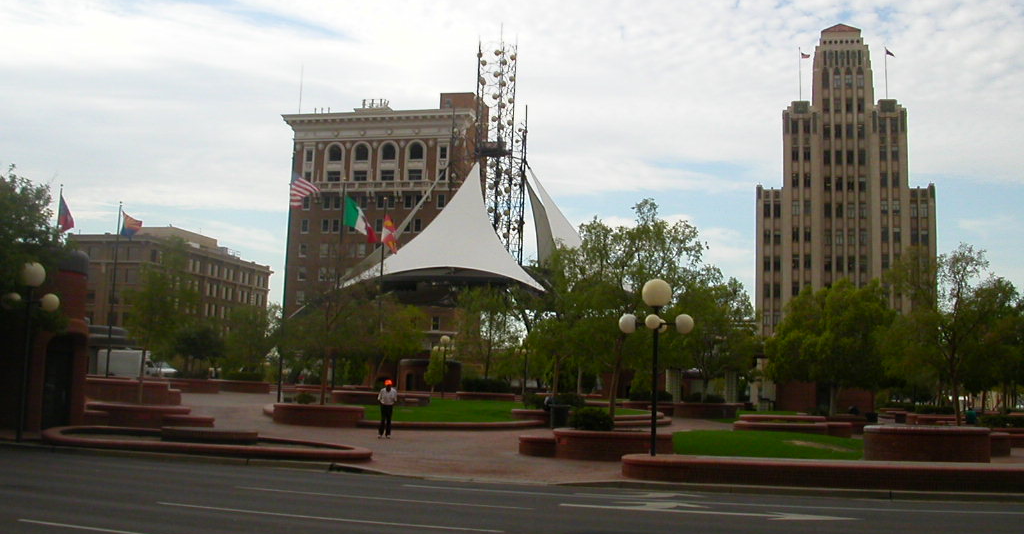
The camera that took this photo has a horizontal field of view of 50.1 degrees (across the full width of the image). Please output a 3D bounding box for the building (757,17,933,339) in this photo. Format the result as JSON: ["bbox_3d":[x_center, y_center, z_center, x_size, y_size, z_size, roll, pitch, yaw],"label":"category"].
[{"bbox_3d":[45.493,-6.636,151.258,22.300,55.600,21.500,0,-7,15],"label":"building"}]

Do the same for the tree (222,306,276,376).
[{"bbox_3d":[-18.935,5.473,79.000,3.800,5.233,3.800,4,-7,-13],"label":"tree"}]

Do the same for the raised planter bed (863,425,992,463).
[{"bbox_3d":[9.375,4.028,24.857,2.600,0.850,2.100,0,-7,15],"label":"raised planter bed"}]

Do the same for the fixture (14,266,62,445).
[{"bbox_3d":[-10.994,1.907,24.814,1.550,4.050,1.550,0,-7,15],"label":"fixture"}]

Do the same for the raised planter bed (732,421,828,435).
[{"bbox_3d":[11.236,6.737,45.800,4.000,0.480,2.000,0,-7,15],"label":"raised planter bed"}]

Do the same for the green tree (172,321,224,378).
[{"bbox_3d":[-23.487,6.406,82.000,3.900,4.700,3.900,0,-7,15],"label":"green tree"}]

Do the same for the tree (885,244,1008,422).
[{"bbox_3d":[13.050,2.110,33.000,3.600,5.142,3.600,-1,-8,22],"label":"tree"}]

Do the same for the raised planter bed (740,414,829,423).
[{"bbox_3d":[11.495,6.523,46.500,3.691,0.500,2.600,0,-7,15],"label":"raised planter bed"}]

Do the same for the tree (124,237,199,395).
[{"bbox_3d":[-13.606,2.076,42.365,2.900,6.460,2.900,0,-7,15],"label":"tree"}]

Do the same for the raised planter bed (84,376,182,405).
[{"bbox_3d":[-17.001,5.570,49.000,4.143,1.033,2.500,5,-8,-19],"label":"raised planter bed"}]

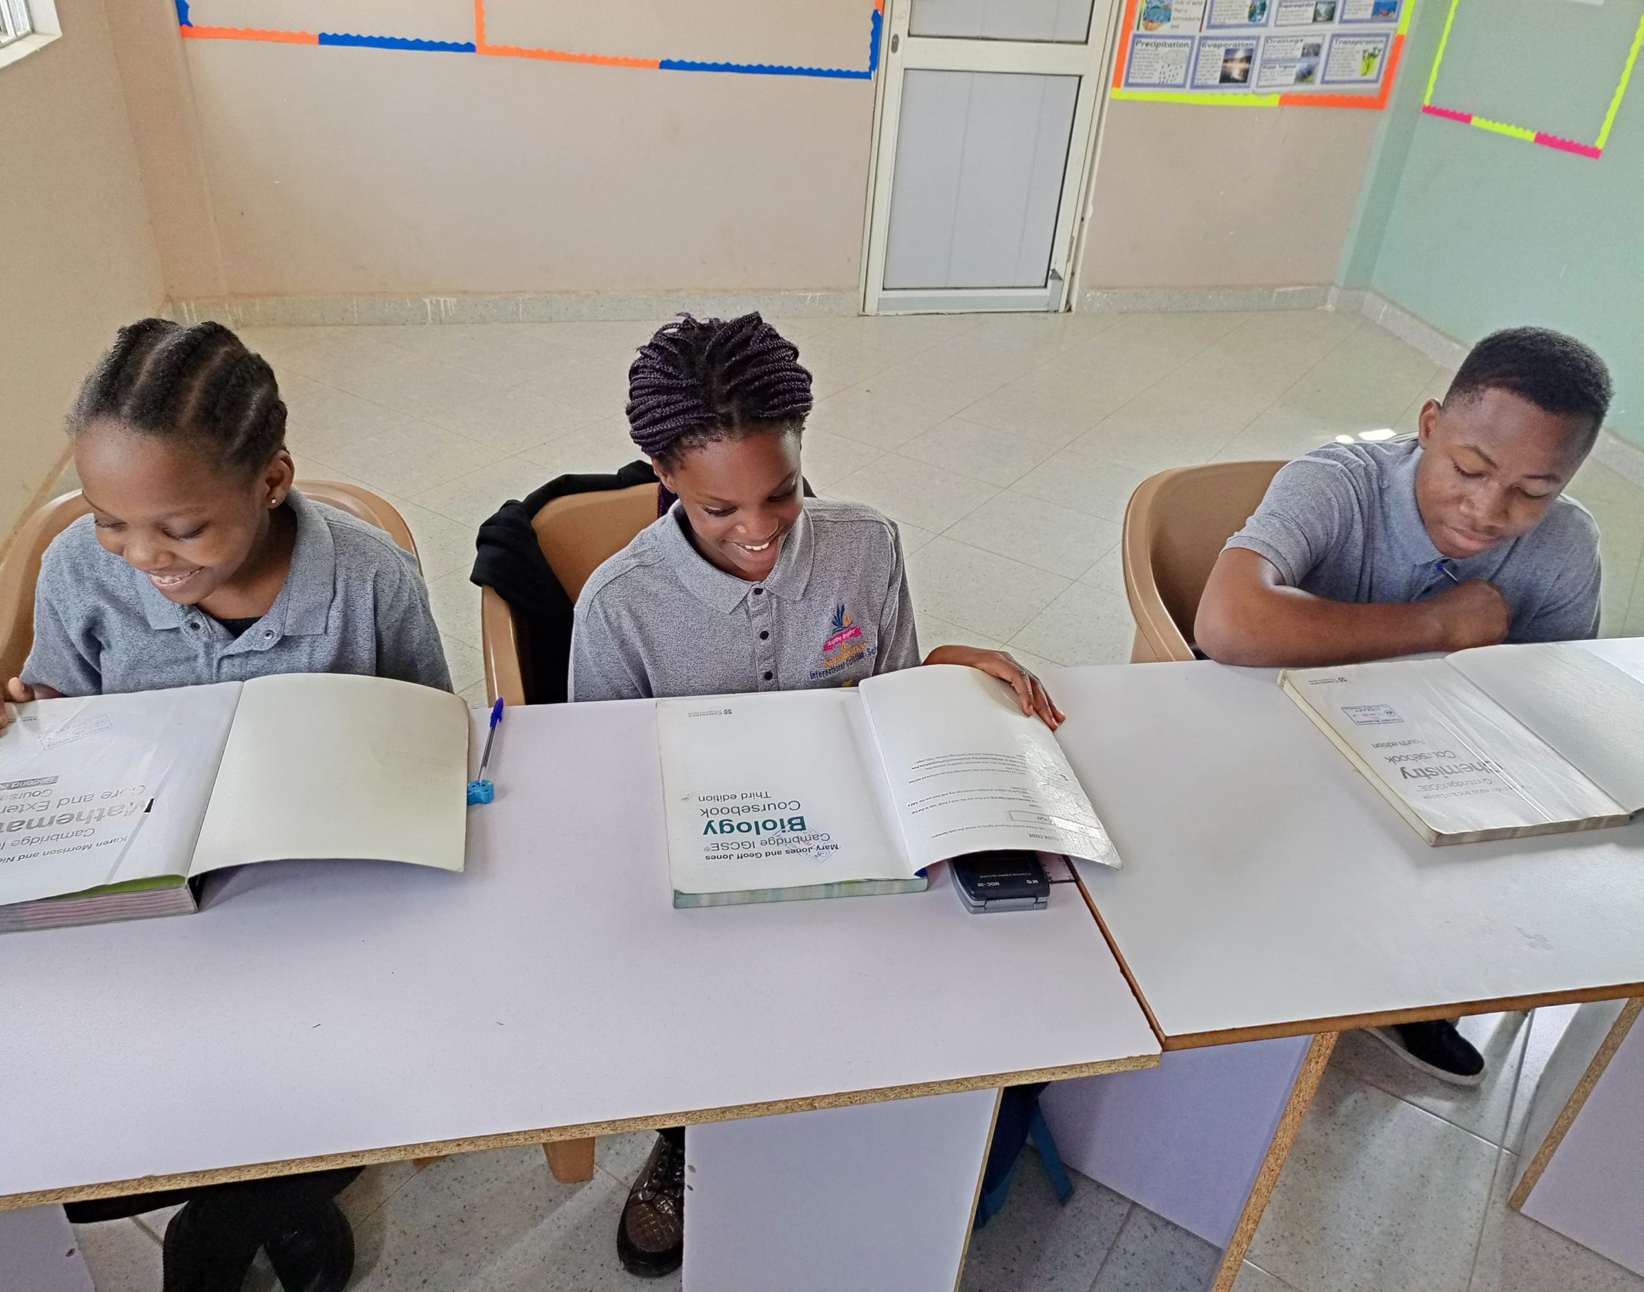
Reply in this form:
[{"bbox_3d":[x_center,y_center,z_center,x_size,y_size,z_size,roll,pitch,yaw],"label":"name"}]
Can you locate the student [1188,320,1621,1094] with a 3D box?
[{"bbox_3d":[0.688,0.091,1.722,0.580,1.125,0.560,-1,32,-8],"label":"student"}]

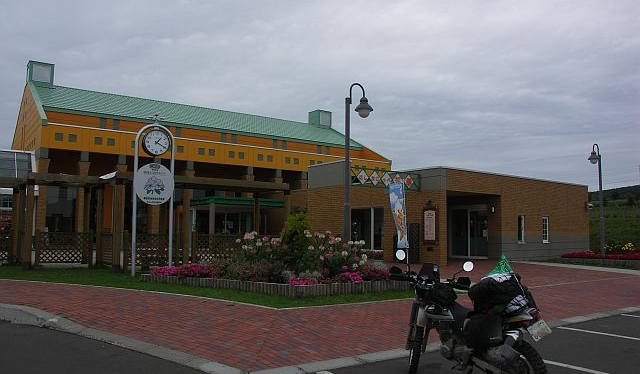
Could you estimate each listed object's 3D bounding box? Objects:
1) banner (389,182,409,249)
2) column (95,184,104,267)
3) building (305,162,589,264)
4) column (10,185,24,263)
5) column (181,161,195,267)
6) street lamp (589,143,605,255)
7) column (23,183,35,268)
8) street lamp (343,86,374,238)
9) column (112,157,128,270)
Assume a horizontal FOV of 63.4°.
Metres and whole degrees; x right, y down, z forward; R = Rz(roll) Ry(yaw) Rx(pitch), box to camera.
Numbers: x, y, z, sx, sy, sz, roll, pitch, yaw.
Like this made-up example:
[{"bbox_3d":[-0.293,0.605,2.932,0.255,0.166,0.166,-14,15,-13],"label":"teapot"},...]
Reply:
[{"bbox_3d":[2.096,0.768,13.950,0.140,1.800,0.580,5,-7,-43],"label":"banner"},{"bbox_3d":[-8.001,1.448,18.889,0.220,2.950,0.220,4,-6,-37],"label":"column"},{"bbox_3d":[6.306,1.612,25.870,16.900,4.000,6.200,4,-6,-37],"label":"building"},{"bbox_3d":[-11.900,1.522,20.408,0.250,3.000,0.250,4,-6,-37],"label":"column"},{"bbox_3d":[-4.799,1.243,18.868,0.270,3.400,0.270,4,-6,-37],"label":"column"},{"bbox_3d":[13.326,0.714,24.981,0.920,5.600,0.530,3,-5,-25],"label":"street lamp"},{"bbox_3d":[-10.266,1.361,18.332,0.240,3.000,0.240,4,-6,-37],"label":"column"},{"bbox_3d":[1.095,-0.180,14.349,0.920,5.450,0.530,-3,-6,34],"label":"street lamp"},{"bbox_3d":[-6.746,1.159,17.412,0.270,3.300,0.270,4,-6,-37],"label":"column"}]

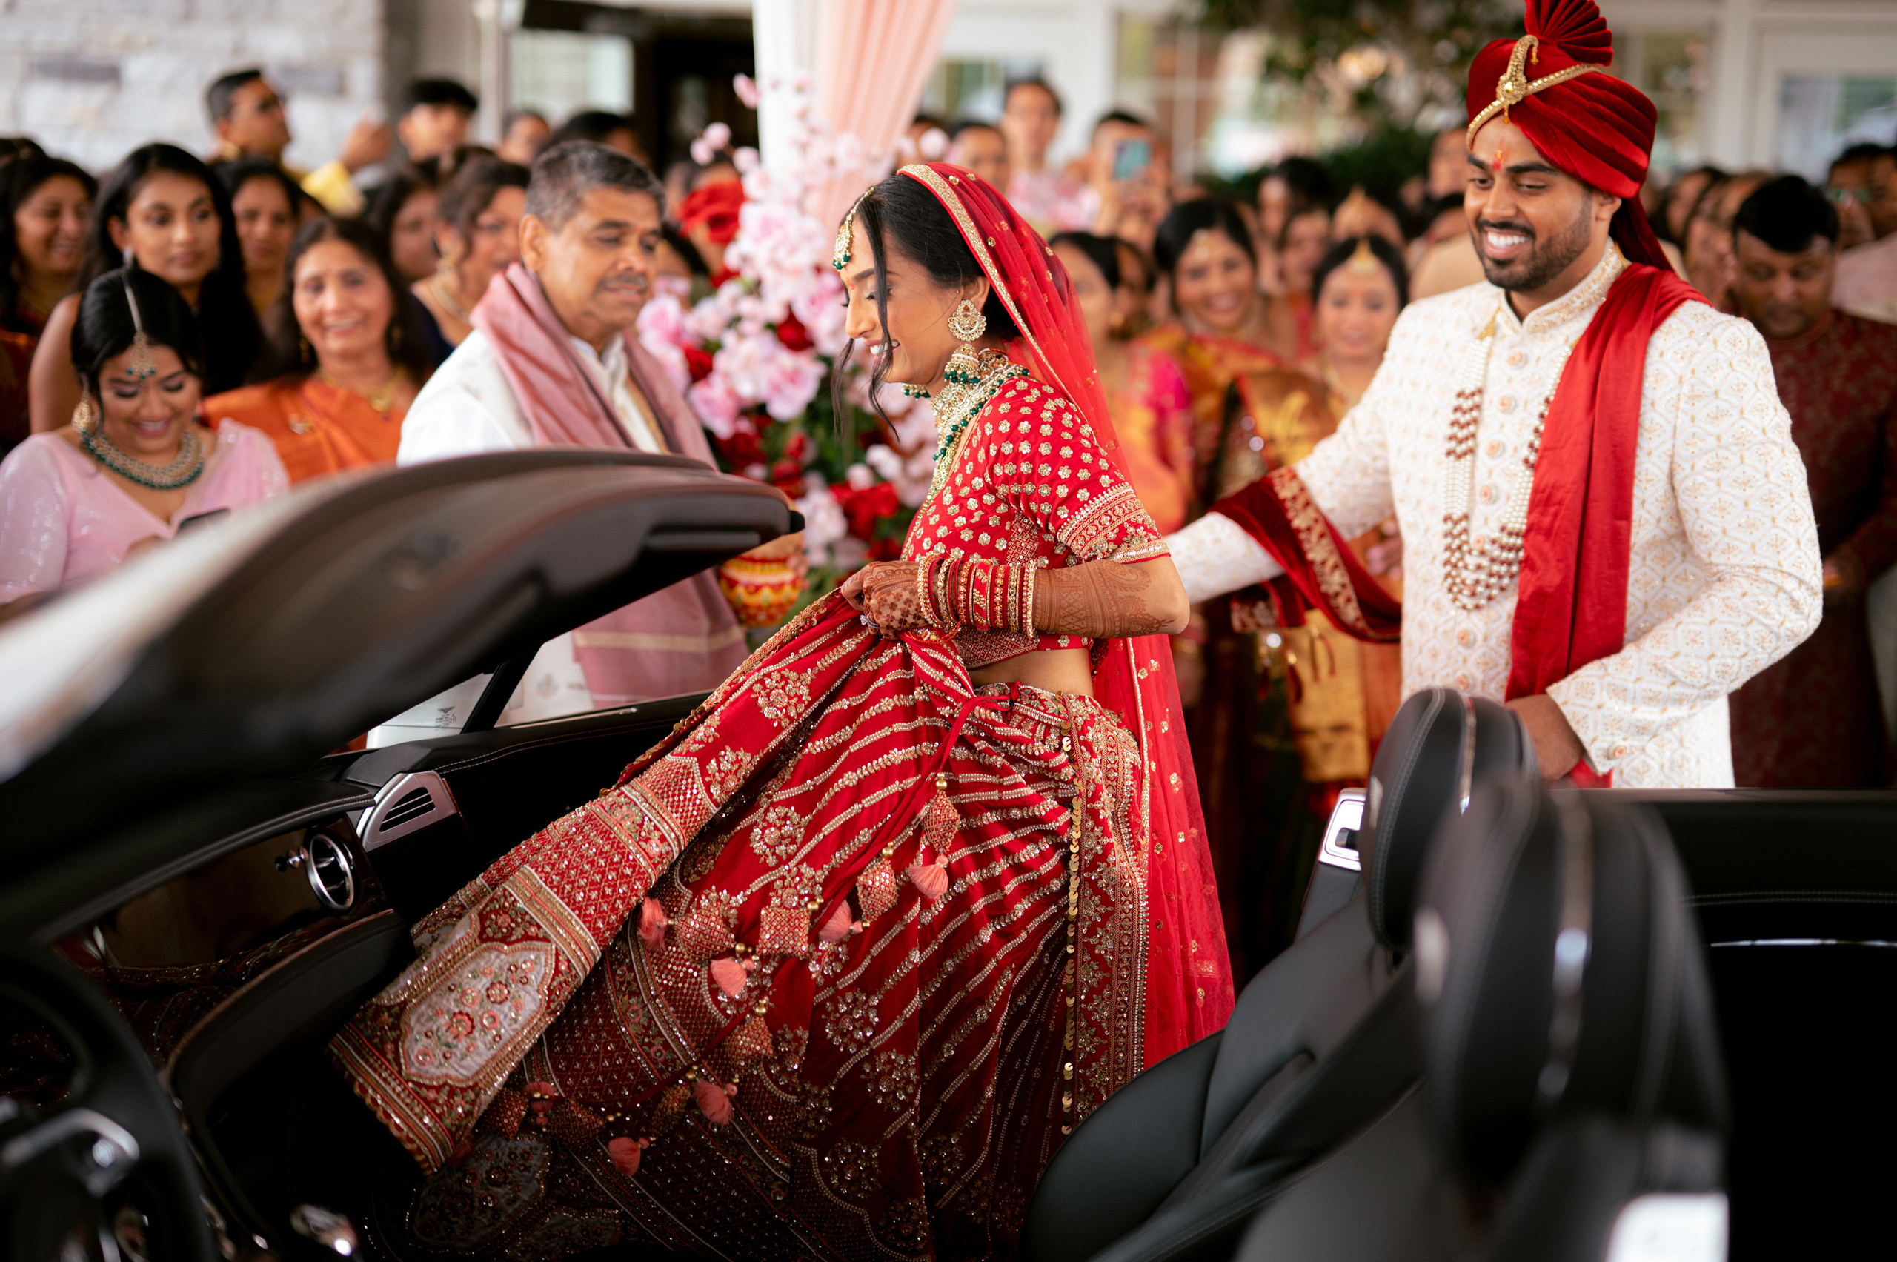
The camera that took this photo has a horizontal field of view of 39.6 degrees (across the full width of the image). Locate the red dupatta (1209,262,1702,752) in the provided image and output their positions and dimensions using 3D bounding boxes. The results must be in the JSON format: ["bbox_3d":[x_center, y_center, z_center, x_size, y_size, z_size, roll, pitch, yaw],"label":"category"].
[{"bbox_3d":[0.605,-0.032,2.913,0.480,0.740,0.460,9,13,40],"label":"red dupatta"}]

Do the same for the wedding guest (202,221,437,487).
[{"bbox_3d":[-0.960,0.139,4.181,0.470,1.570,0.330,-3,10,-22],"label":"wedding guest"}]

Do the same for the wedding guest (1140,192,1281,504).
[{"bbox_3d":[0.459,0.026,4.783,0.470,1.600,0.340,2,10,10],"label":"wedding guest"}]

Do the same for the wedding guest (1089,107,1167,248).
[{"bbox_3d":[0.441,-0.465,6.868,0.500,1.750,0.450,2,10,8],"label":"wedding guest"}]

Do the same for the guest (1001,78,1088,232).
[{"bbox_3d":[0.243,-0.673,7.548,0.480,1.780,0.320,1,10,5],"label":"guest"}]

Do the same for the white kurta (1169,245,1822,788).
[{"bbox_3d":[0.611,0.093,2.931,0.580,1.030,0.480,9,13,40],"label":"white kurta"}]

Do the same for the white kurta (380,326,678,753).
[{"bbox_3d":[-0.497,0.089,3.433,0.500,1.000,0.360,-7,12,-38],"label":"white kurta"}]

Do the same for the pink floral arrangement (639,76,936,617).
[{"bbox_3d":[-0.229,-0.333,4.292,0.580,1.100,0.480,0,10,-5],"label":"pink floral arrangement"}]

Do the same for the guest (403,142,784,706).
[{"bbox_3d":[-0.468,0.205,3.489,0.530,1.680,0.400,-7,12,-38],"label":"guest"}]

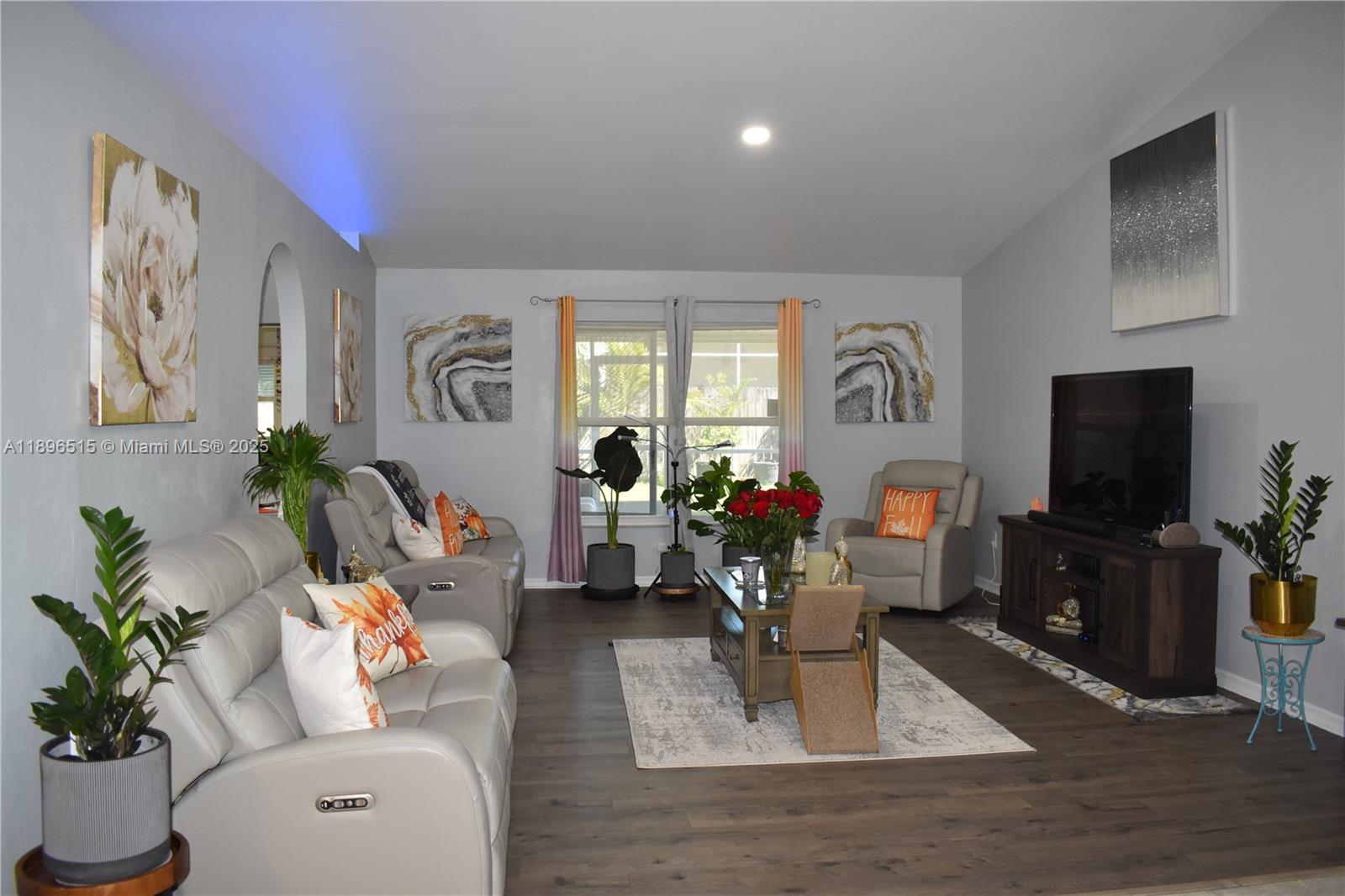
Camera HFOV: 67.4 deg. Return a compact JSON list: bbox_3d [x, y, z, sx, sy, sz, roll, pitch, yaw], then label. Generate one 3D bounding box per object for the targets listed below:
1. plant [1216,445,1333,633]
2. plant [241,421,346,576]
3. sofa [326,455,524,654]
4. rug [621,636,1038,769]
[{"bbox_3d":[2.433,0.358,4.080,0.429,0.776,0.386,0,2,-6],"label":"plant"},{"bbox_3d":[-1.595,0.241,4.266,0.429,0.712,0.407,0,2,-6],"label":"plant"},{"bbox_3d":[-1.413,0.641,6.015,1.000,1.050,2.130,0,2,-7],"label":"sofa"},{"bbox_3d":[0.549,1.164,4.922,1.590,0.012,2.130,0,2,-6],"label":"rug"}]

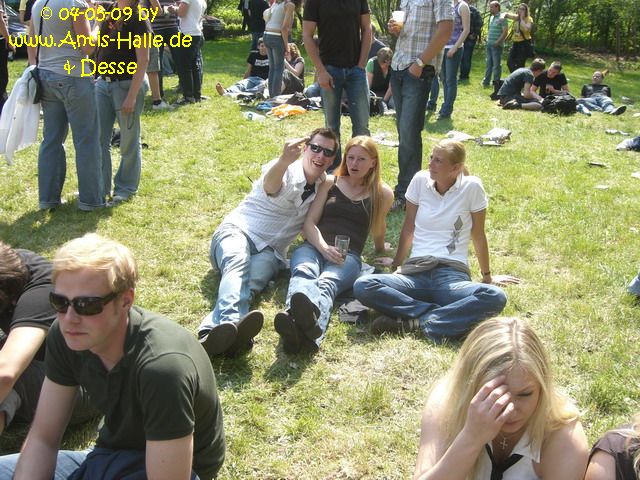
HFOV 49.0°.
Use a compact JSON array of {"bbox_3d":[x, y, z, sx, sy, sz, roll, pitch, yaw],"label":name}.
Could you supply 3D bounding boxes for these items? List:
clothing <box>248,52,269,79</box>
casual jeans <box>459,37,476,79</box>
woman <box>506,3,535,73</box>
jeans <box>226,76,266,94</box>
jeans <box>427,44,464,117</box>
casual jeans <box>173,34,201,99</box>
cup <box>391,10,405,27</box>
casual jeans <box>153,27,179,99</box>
[{"bbox_3d":[-0.948,-2.956,11.900,0.500,0.500,0.290,6,18,12],"label":"clothing"},{"bbox_3d":[3.359,-4.133,16.000,0.360,1.000,0.370,4,18,6],"label":"casual jeans"},{"bbox_3d":[4.089,-3.986,14.400,0.580,1.670,0.450,14,21,33],"label":"woman"},{"bbox_3d":[-1.174,-2.564,11.700,0.760,0.270,0.460,-11,22,-36],"label":"jeans"},{"bbox_3d":[1.820,-2.283,10.150,0.380,0.970,0.400,-6,20,-25],"label":"jeans"},{"bbox_3d":[-2.004,-2.647,10.750,0.370,1.000,0.380,-2,18,-12],"label":"casual jeans"},{"bbox_3d":[0.540,-1.538,4.900,0.092,0.125,0.092,2,18,-1],"label":"cup"},{"bbox_3d":[-2.341,-2.716,10.750,0.430,1.040,0.310,-4,19,-19],"label":"casual jeans"}]

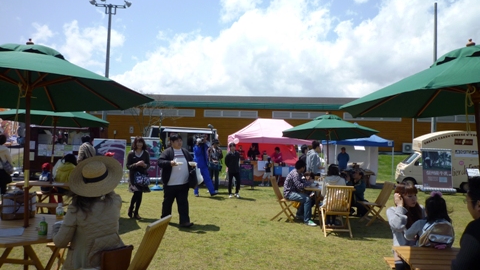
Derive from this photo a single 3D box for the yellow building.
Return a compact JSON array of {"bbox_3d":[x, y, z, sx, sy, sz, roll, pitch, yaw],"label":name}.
[{"bbox_3d":[4.032,-0.964,36.599,36.000,4.800,11.000,2,-3,5],"label":"yellow building"}]

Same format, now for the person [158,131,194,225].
[{"bbox_3d":[-1.216,0.835,6.685,0.620,1.730,0.480,3,-3,-30],"label":"person"}]

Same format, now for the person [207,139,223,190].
[{"bbox_3d":[-0.856,1.079,11.737,0.500,1.740,0.380,2,-2,0],"label":"person"}]

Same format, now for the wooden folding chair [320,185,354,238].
[{"bbox_3d":[1.786,1.374,6.349,0.480,0.900,0.580,2,-2,4],"label":"wooden folding chair"}]

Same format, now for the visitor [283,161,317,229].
[{"bbox_3d":[1.251,1.190,7.107,0.780,1.290,0.520,2,-2,6],"label":"visitor"}]

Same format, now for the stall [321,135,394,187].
[{"bbox_3d":[5.393,0.960,16.181,2.500,2.850,2.450,2,-3,2],"label":"stall"}]

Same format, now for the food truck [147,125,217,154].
[{"bbox_3d":[-2.506,0.861,13.900,3.300,2.120,1.550,2,-2,-3],"label":"food truck"}]

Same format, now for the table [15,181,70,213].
[{"bbox_3d":[-3.463,1.250,6.336,1.200,0.730,0.750,2,-2,-5],"label":"table"}]

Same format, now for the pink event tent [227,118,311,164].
[{"bbox_3d":[1.459,0.754,15.562,3.650,2.900,2.600,3,-2,-9],"label":"pink event tent"}]

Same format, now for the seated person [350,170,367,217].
[{"bbox_3d":[2.733,1.380,8.100,0.750,1.080,0.520,2,-2,-8],"label":"seated person"}]

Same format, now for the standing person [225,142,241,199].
[{"bbox_3d":[-0.212,1.072,10.500,0.480,1.640,0.330,2,-2,0],"label":"standing person"}]

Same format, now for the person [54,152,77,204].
[{"bbox_3d":[-3.545,1.027,7.146,0.460,1.240,0.660,2,-2,9],"label":"person"}]

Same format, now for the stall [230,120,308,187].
[{"bbox_3d":[1.357,0.760,16.285,3.550,3.000,2.450,2,-3,-9],"label":"stall"}]

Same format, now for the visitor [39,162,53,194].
[{"bbox_3d":[-4.208,1.037,7.500,0.320,0.880,0.440,2,-2,0],"label":"visitor"}]

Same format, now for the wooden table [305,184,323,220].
[{"bbox_3d":[1.826,1.463,7.139,1.000,0.720,1.000,2,-3,0],"label":"wooden table"}]

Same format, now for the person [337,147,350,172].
[{"bbox_3d":[4.637,1.466,15.554,0.520,1.720,0.340,1,-3,6],"label":"person"}]

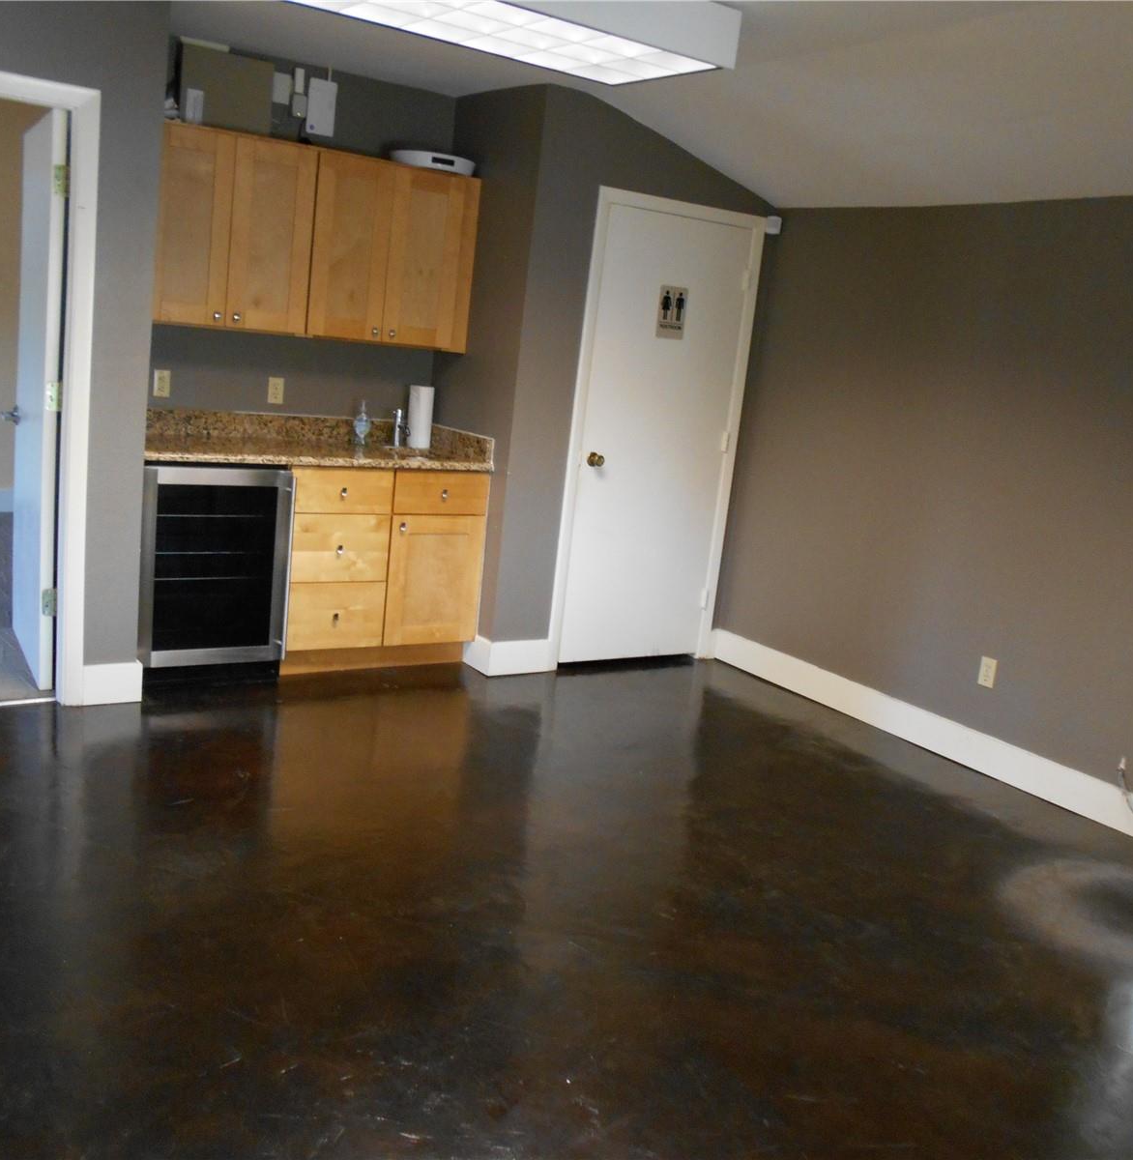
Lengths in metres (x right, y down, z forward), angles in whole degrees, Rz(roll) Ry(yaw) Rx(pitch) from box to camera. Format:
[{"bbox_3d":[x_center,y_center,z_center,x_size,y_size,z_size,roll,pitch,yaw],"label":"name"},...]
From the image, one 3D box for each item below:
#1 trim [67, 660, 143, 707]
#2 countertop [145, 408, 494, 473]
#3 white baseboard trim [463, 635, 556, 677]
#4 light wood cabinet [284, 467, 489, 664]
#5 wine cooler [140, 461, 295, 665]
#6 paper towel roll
[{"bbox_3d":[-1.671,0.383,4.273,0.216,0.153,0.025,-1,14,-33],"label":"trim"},{"bbox_3d":[-1.118,-0.596,4.940,1.502,0.140,0.633,-1,14,-33],"label":"countertop"},{"bbox_3d":[-0.260,0.325,5.318,0.336,0.153,0.229,-1,14,-33],"label":"white baseboard trim"},{"bbox_3d":[-0.913,-0.100,5.209,0.884,0.889,0.619,-1,14,-33],"label":"light wood cabinet"},{"bbox_3d":[-1.534,-0.070,4.775,0.604,0.869,0.623,-1,14,-33],"label":"wine cooler"},{"bbox_3d":[-0.662,-0.743,5.279,0.111,0.282,0.111,6,12,-1],"label":"paper towel roll"}]

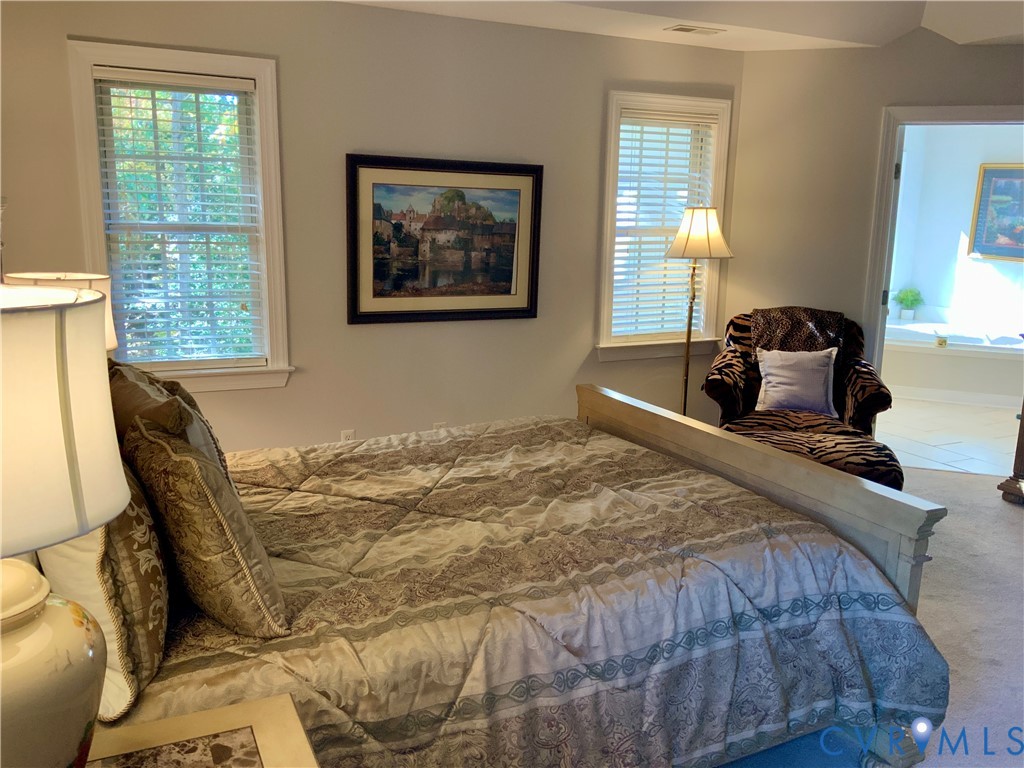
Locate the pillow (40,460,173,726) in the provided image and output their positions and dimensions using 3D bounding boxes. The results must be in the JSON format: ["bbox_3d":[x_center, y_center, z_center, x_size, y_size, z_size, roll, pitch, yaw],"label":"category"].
[{"bbox_3d":[-0.813,0.292,1.699,0.200,0.470,0.620,-16,17,-25],"label":"pillow"}]

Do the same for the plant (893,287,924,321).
[{"bbox_3d":[3.913,-0.794,8.466,0.310,0.325,0.310,5,12,20],"label":"plant"}]

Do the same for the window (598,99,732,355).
[{"bbox_3d":[0.916,-0.958,5.125,0.855,1.455,0.090,-4,12,-24],"label":"window"}]

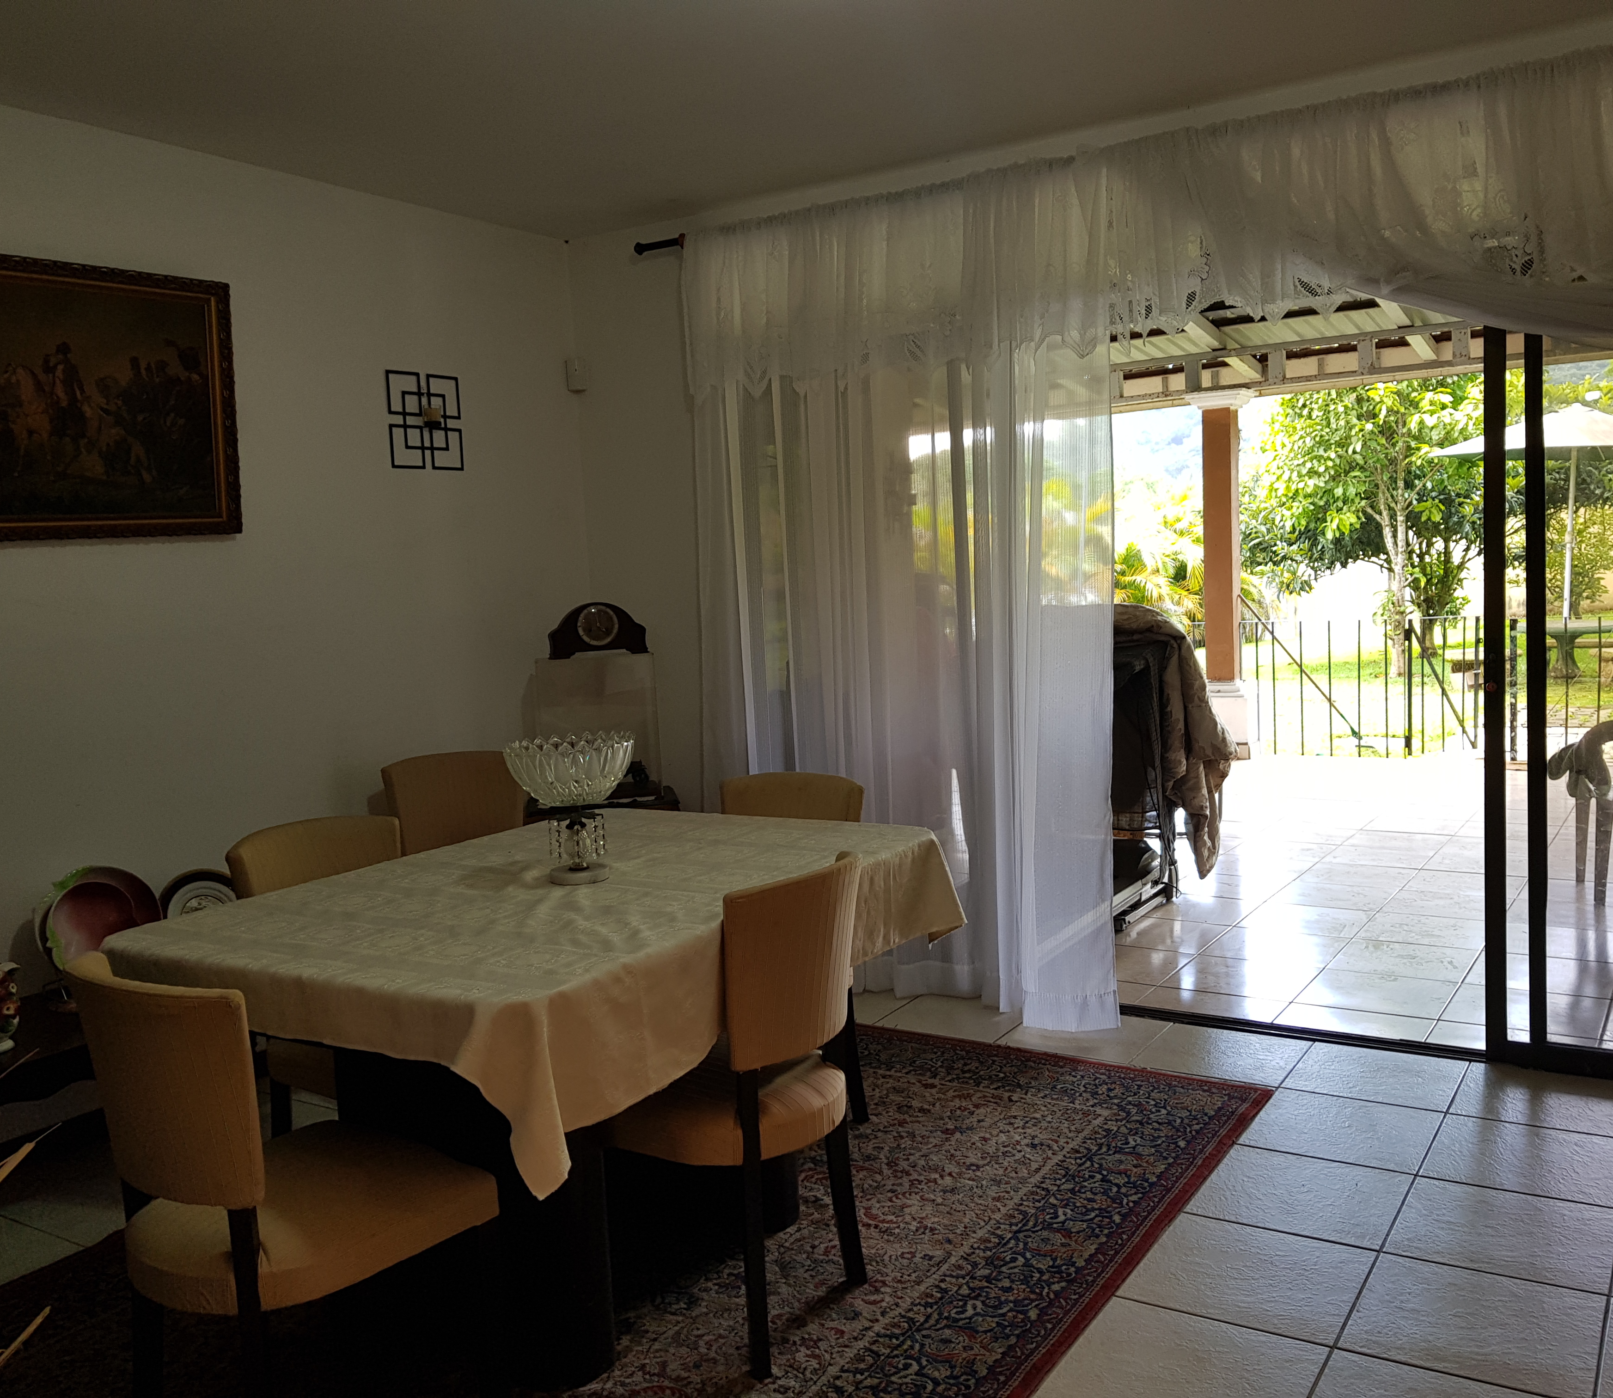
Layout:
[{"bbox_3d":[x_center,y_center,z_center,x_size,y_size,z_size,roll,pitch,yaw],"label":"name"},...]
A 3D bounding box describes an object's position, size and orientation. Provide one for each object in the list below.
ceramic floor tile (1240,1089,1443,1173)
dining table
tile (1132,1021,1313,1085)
[{"bbox_3d":[1.330,1.065,3.468,0.403,0.010,0.403,0,6,34],"label":"ceramic floor tile"},{"bbox_3d":[-0.477,0.773,3.012,1.077,0.788,1.467,0,6,33],"label":"dining table"},{"bbox_3d":[1.214,1.025,4.035,0.403,0.010,0.403,0,6,34],"label":"tile"}]

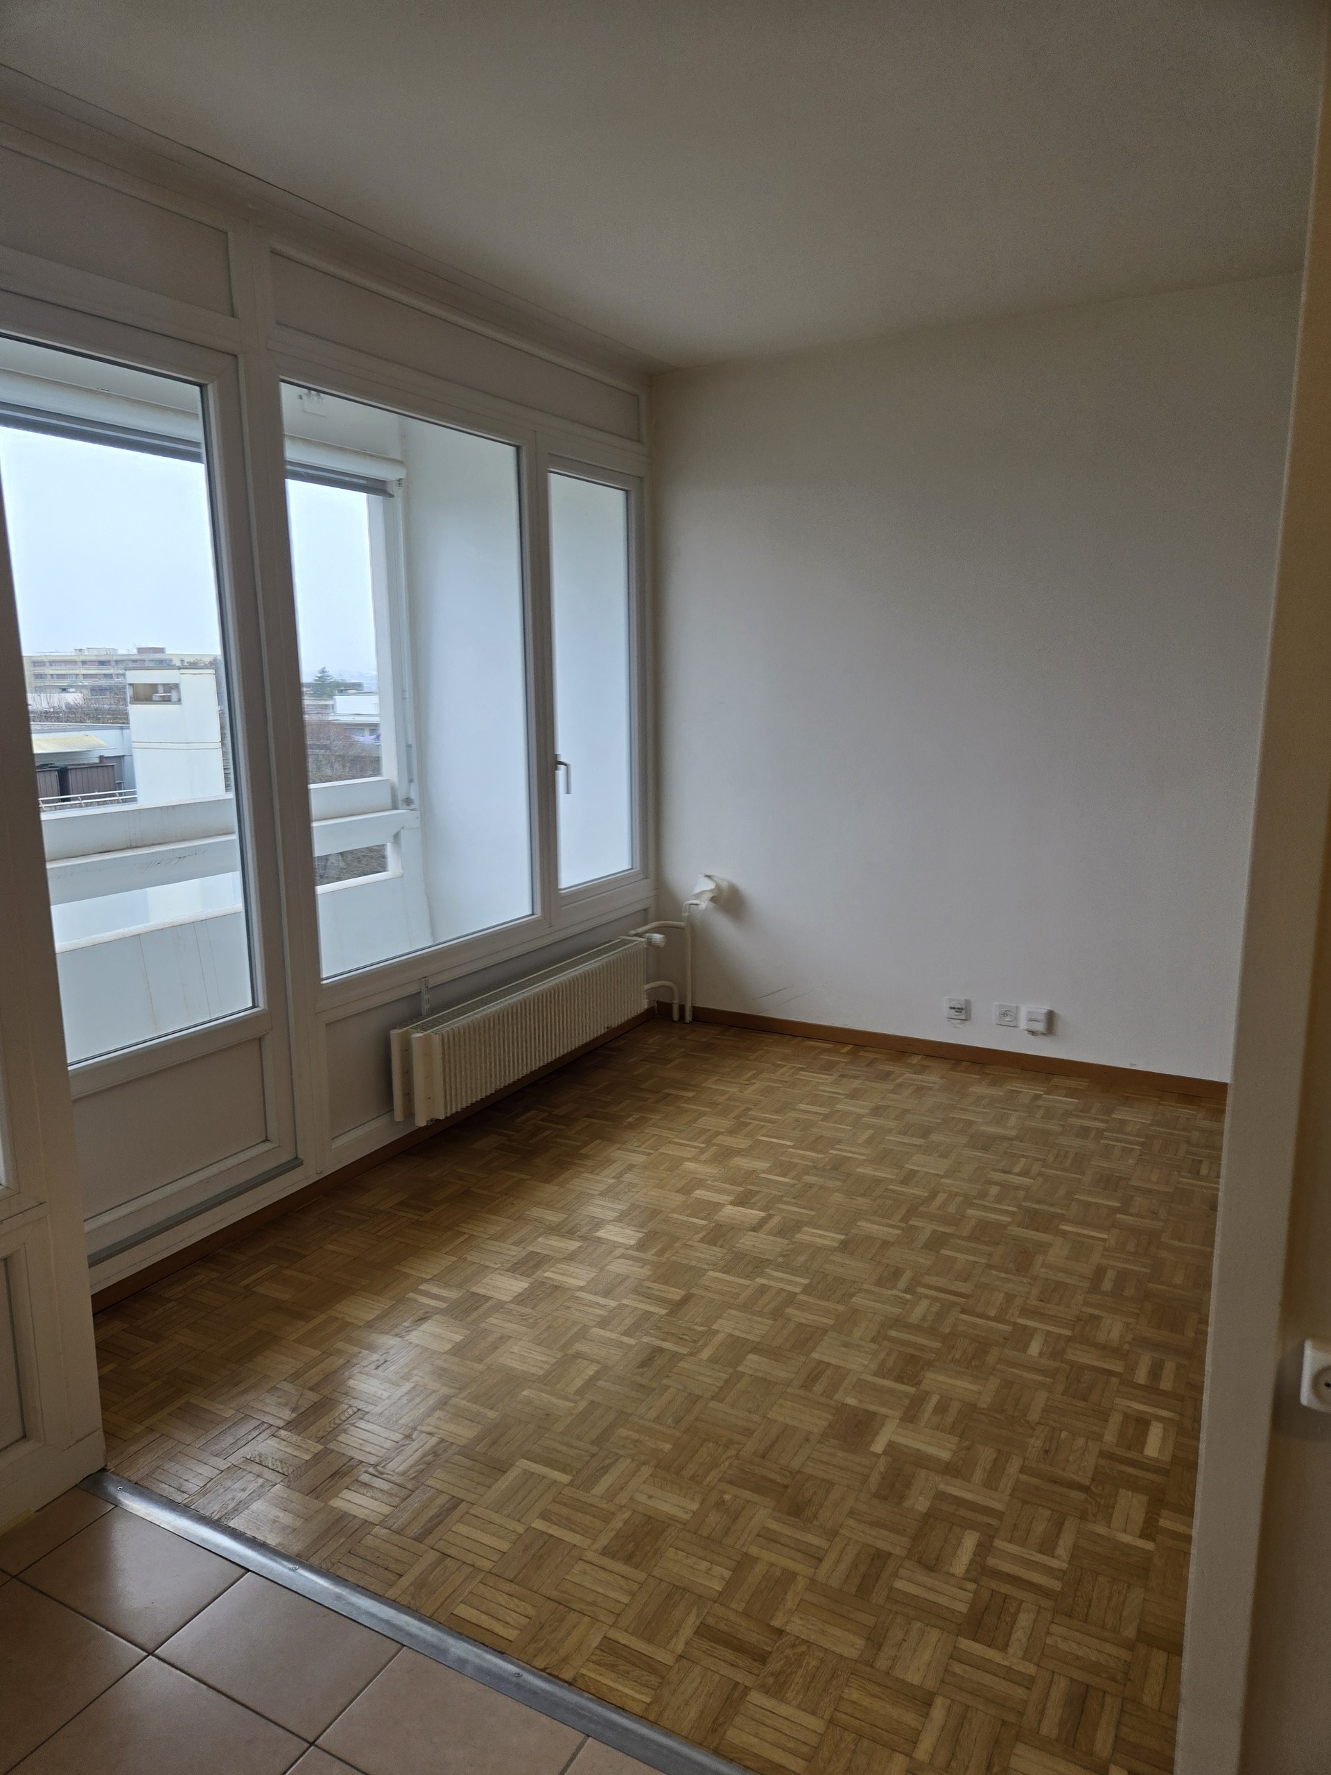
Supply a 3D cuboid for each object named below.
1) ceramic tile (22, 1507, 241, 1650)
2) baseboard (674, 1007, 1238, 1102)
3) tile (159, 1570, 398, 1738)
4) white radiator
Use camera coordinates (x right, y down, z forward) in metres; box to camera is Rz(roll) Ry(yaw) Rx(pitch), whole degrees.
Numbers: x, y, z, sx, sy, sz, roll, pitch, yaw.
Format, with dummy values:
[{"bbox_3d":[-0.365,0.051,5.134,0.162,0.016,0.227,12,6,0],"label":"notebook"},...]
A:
[{"bbox_3d":[-0.890,1.156,1.975,0.333,0.012,0.194,5,12,28],"label":"ceramic tile"},{"bbox_3d":[1.004,0.619,4.543,2.150,0.062,0.015,5,12,28],"label":"baseboard"},{"bbox_3d":[-0.596,1.181,1.818,0.327,0.012,0.192,5,12,28],"label":"tile"},{"bbox_3d":[-0.441,0.457,4.061,0.173,0.284,1.278,5,12,28],"label":"white radiator"}]

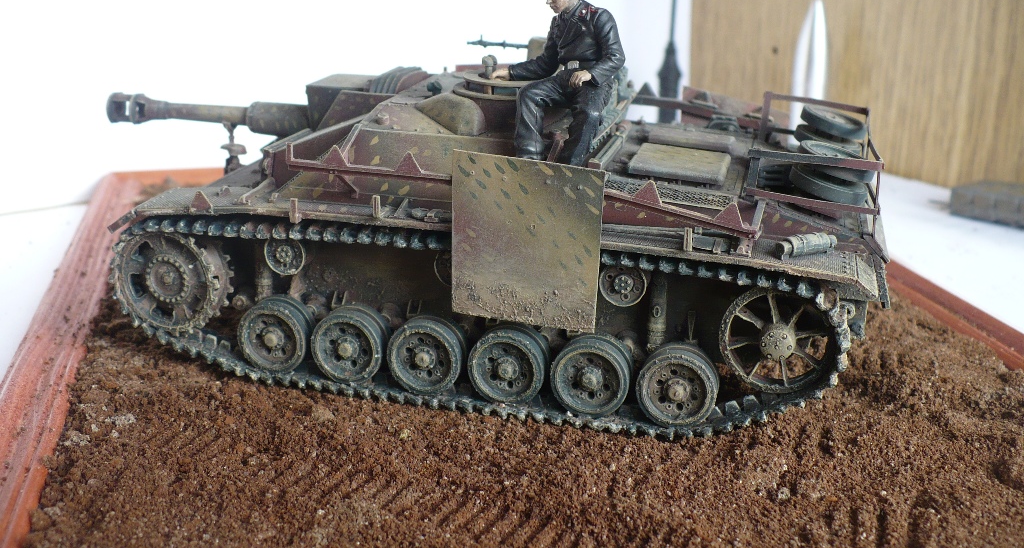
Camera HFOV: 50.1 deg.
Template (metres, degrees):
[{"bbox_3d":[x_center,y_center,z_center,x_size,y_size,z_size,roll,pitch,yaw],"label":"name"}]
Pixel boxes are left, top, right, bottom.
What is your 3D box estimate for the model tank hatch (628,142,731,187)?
[{"bbox_3d":[0.034,-0.022,0.219,0.019,0.002,0.018,9,22,13],"label":"model tank hatch"}]

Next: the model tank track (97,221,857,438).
[{"bbox_3d":[-0.011,0.008,0.213,0.146,0.035,0.012,6,21,14],"label":"model tank track"}]

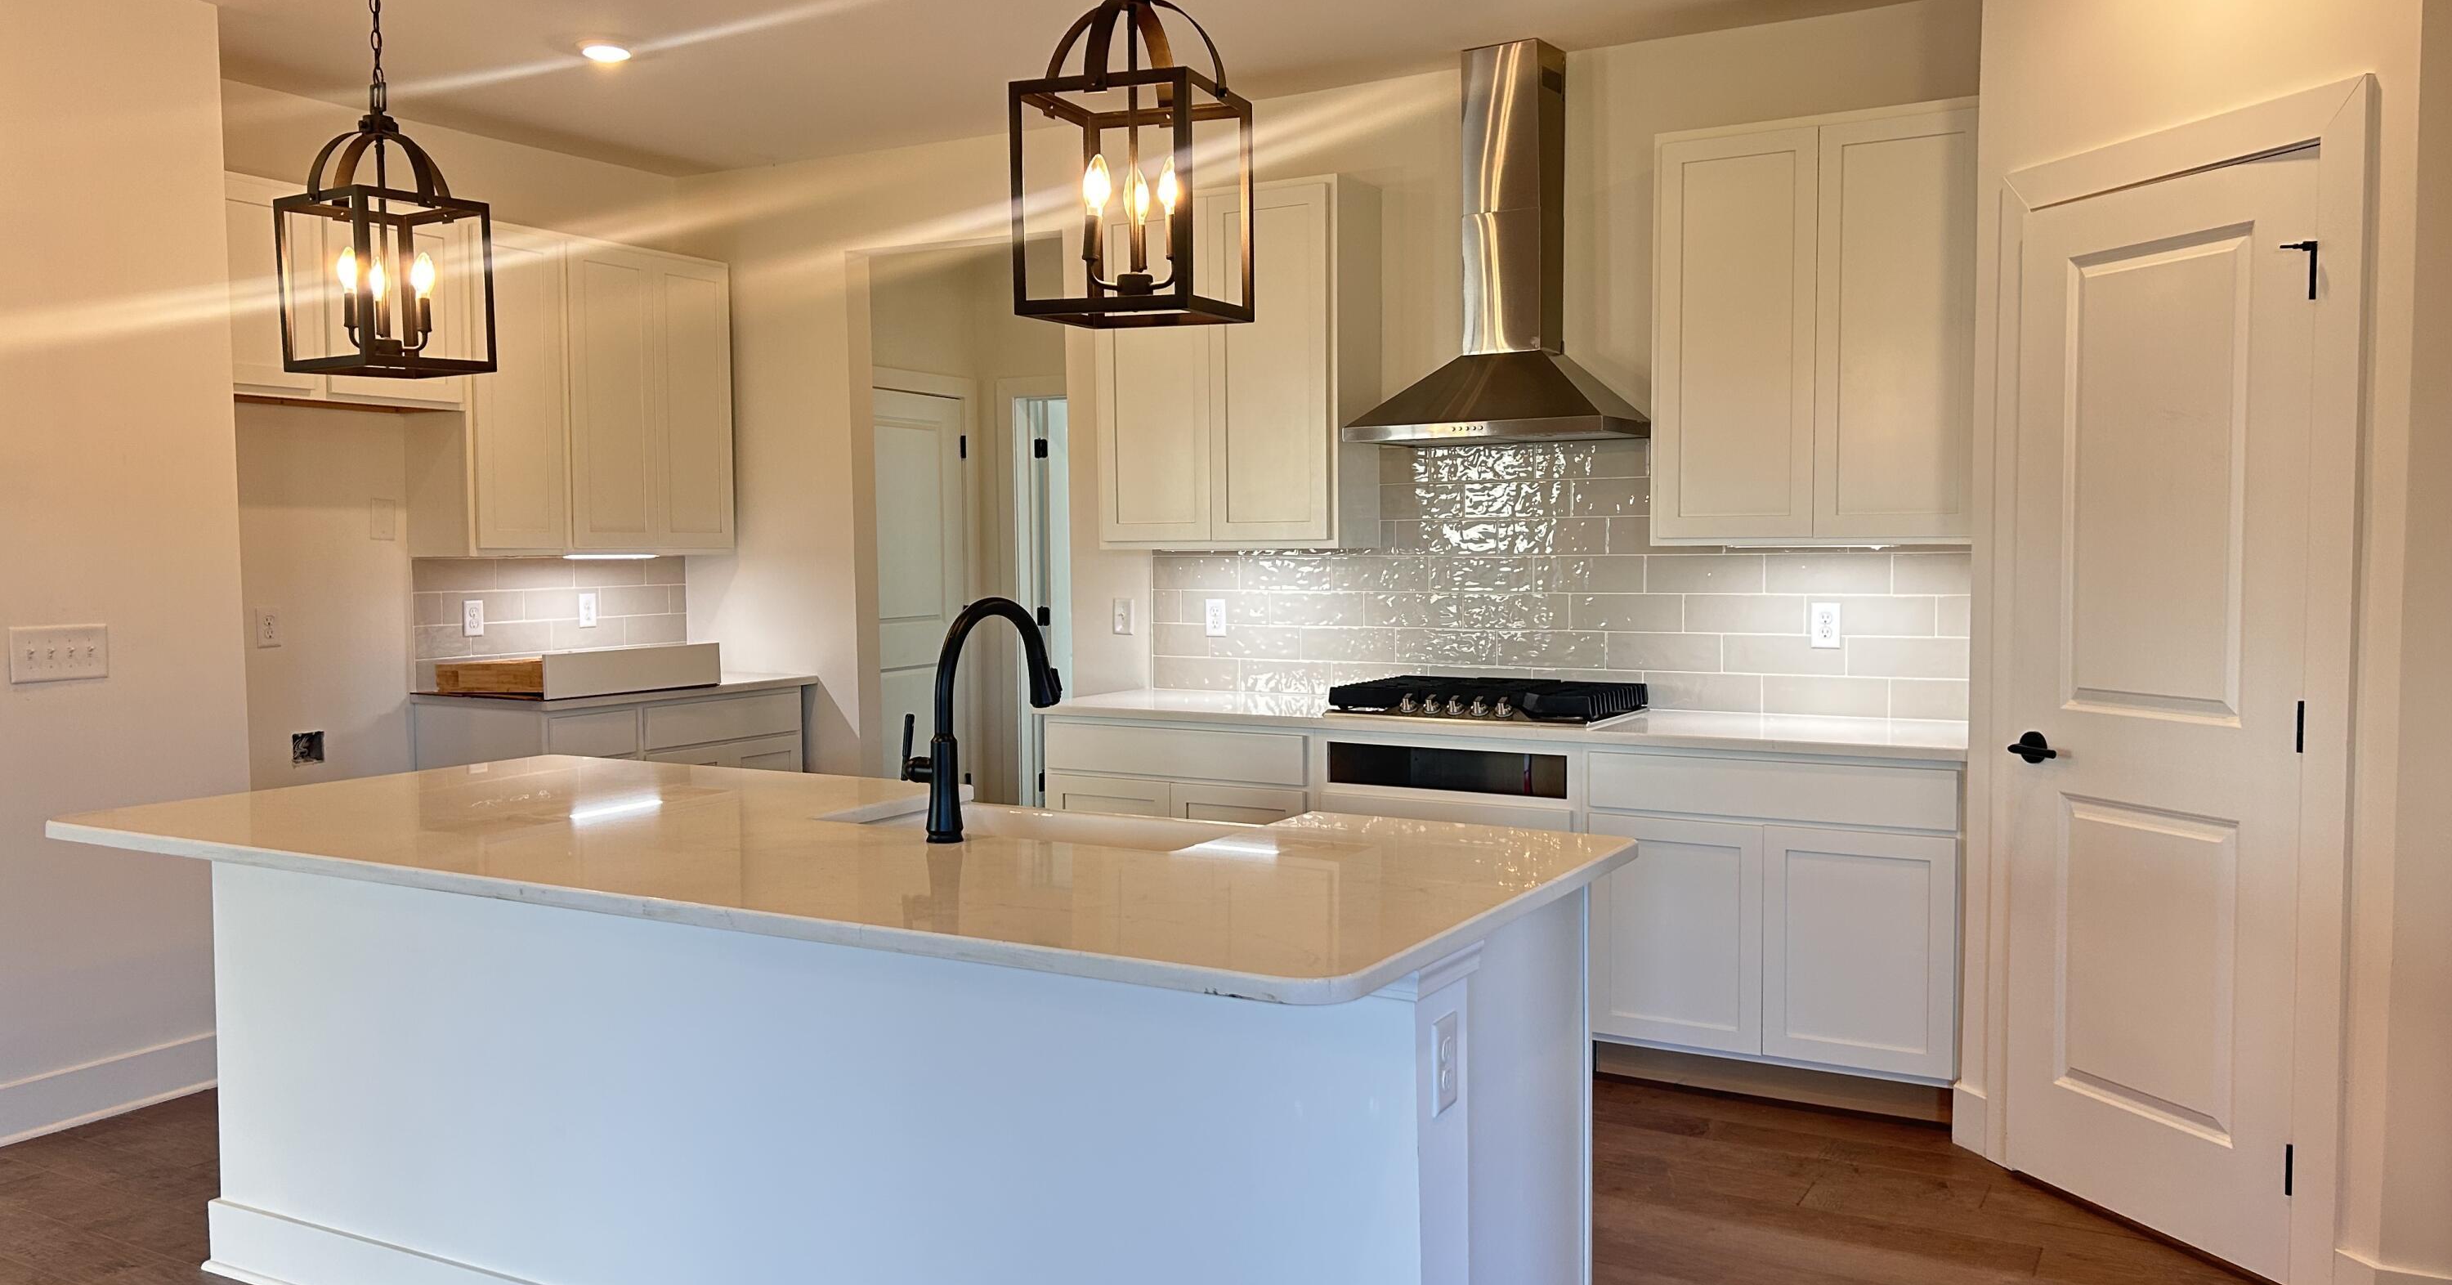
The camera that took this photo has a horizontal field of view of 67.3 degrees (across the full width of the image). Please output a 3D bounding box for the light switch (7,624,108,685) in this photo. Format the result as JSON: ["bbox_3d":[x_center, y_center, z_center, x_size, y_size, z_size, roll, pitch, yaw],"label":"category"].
[{"bbox_3d":[-2.767,0.026,4.383,0.014,0.133,0.222,1,4,29],"label":"light switch"}]

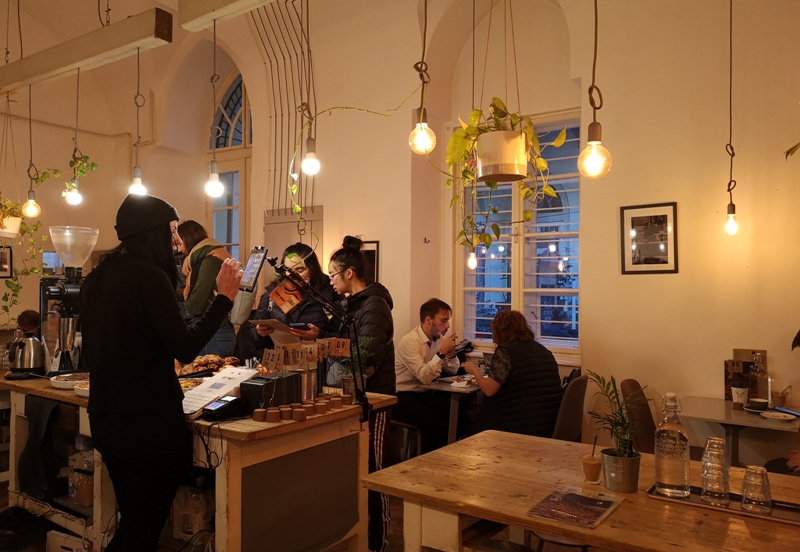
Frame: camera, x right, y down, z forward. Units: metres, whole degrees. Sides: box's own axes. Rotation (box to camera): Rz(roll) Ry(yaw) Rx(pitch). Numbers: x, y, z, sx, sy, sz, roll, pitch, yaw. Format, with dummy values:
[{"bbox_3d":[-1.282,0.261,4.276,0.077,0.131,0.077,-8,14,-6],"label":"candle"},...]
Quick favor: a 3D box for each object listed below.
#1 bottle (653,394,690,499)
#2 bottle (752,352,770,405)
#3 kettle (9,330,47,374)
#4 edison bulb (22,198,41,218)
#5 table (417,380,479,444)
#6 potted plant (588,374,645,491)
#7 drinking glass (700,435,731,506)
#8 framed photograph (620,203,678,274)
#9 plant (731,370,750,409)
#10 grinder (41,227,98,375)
[{"bbox_3d":[0.812,0.499,1.859,0.096,0.298,0.096,-1,-2,37],"label":"bottle"},{"bbox_3d":[1.963,0.563,3.410,0.088,0.285,0.088,-1,-2,37],"label":"bottle"},{"bbox_3d":[-1.806,0.373,3.043,0.155,0.205,0.195,-1,-2,41],"label":"kettle"},{"bbox_3d":[-2.153,-0.393,3.650,0.095,0.120,0.095,-1,-2,37],"label":"edison bulb"},{"bbox_3d":[0.362,1.090,4.218,0.620,0.750,0.620,-1,-2,37],"label":"table"},{"bbox_3d":[0.677,0.479,1.936,0.170,0.350,0.155,-1,-2,37],"label":"potted plant"},{"bbox_3d":[0.896,0.555,1.774,0.075,0.181,0.075,-1,-2,37],"label":"drinking glass"},{"bbox_3d":[1.530,-0.224,3.832,0.335,0.426,0.025,-1,-2,37],"label":"framed photograph"},{"bbox_3d":[1.836,0.610,3.364,0.085,0.187,0.085,-1,-2,37],"label":"plant"},{"bbox_3d":[-1.754,0.125,3.460,0.235,0.760,0.400,-1,-2,37],"label":"grinder"}]

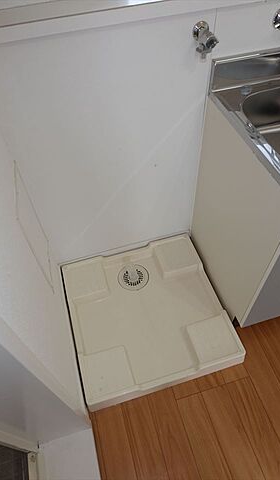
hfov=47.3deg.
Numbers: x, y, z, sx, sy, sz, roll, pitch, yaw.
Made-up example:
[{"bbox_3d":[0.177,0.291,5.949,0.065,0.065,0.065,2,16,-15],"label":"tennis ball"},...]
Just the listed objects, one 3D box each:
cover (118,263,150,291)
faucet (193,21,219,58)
[{"bbox_3d":[-0.029,0.179,1.512,0.145,0.015,0.145,-2,52,2],"label":"cover"},{"bbox_3d":[0.187,-0.548,0.898,0.056,0.088,0.095,-14,52,-8],"label":"faucet"}]

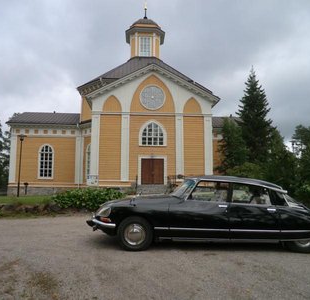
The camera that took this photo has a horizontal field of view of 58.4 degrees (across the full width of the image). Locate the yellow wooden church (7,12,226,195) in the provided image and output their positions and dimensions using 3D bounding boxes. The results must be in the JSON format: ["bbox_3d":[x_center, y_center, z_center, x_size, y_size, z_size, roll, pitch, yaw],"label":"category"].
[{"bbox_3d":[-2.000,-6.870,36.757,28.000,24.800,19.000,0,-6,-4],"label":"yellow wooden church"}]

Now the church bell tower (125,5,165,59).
[{"bbox_3d":[-1.250,-15.675,38.116,5.500,8.200,5.500,0,-6,-4],"label":"church bell tower"}]

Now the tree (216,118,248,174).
[{"bbox_3d":[6.800,0.807,24.556,2.900,6.700,2.900,0,-6,0],"label":"tree"}]

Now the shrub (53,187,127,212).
[{"bbox_3d":[-2.800,2.110,11.741,3.000,0.940,1.600,0,-6,0],"label":"shrub"}]

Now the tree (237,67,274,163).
[{"bbox_3d":[9.750,-1.960,26.869,3.900,12.700,3.900,0,-6,0],"label":"tree"}]

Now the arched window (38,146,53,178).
[{"bbox_3d":[-12.450,1.350,31.639,1.850,3.950,0.300,0,-6,-4],"label":"arched window"}]

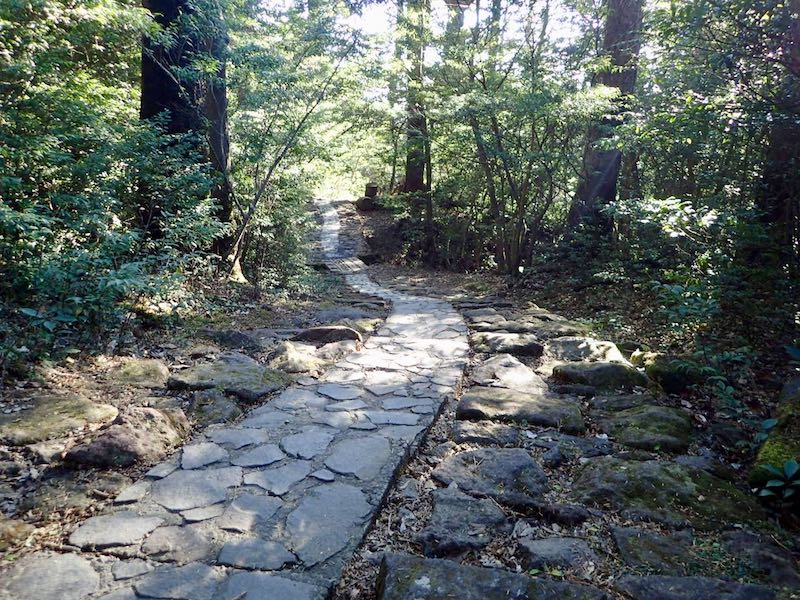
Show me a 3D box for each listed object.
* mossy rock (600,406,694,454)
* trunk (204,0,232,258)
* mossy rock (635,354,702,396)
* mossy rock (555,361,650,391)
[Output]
[{"bbox_3d":[1.841,0.976,4.400,0.660,0.190,0.540,2,8,6],"label":"mossy rock"},{"bbox_3d":[-3.914,-3.607,12.500,0.460,5.300,0.460,1,7,0],"label":"trunk"},{"bbox_3d":[2.642,0.716,5.700,0.560,0.310,0.480,2,8,9],"label":"mossy rock"},{"bbox_3d":[1.971,0.754,5.750,0.860,0.210,0.500,2,8,6],"label":"mossy rock"}]

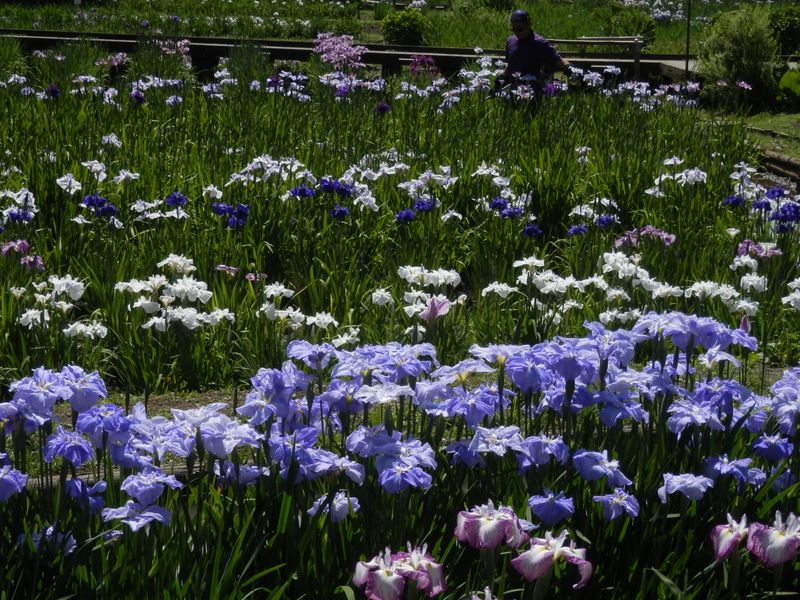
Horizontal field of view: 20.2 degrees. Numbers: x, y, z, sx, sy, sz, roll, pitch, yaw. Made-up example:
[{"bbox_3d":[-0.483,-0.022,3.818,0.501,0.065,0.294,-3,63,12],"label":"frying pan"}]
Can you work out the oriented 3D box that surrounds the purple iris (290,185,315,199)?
[{"bbox_3d":[-0.492,-0.542,11.200,0.130,0.056,0.120,0,10,0],"label":"purple iris"}]

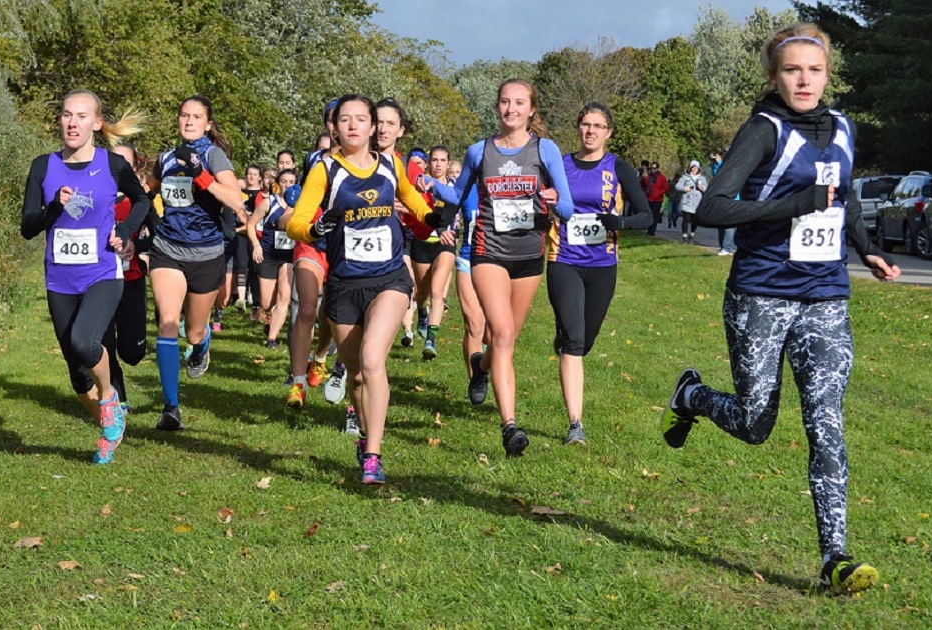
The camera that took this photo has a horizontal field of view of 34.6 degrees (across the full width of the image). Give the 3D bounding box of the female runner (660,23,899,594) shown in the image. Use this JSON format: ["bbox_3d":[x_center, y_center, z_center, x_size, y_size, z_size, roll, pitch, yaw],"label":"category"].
[{"bbox_3d":[0.942,-0.014,4.486,0.520,1.660,0.740,-2,5,-17],"label":"female runner"}]

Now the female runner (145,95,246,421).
[{"bbox_3d":[-1.345,-0.265,7.475,0.470,1.650,0.700,1,5,6],"label":"female runner"}]

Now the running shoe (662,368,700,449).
[{"bbox_3d":[0.684,0.297,4.750,0.097,0.262,0.108,0,20,-40],"label":"running shoe"}]

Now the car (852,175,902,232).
[{"bbox_3d":[10.150,-2.629,36.510,1.920,1.720,4.800,0,5,3],"label":"car"}]

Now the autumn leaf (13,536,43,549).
[{"bbox_3d":[-1.460,0.760,4.991,0.095,0.025,0.085,0,4,0],"label":"autumn leaf"}]

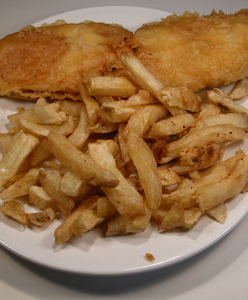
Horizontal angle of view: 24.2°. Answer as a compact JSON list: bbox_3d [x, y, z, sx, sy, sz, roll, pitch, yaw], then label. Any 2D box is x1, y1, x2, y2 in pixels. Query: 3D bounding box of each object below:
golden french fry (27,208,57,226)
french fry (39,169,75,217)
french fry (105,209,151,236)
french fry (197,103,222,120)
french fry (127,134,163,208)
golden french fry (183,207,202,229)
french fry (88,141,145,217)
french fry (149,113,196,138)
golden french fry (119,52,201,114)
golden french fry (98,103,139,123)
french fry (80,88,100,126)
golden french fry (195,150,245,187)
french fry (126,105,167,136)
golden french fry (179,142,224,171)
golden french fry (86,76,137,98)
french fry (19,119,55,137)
[{"bbox_3d":[-0.062,0.050,0.431,0.021,0.008,0.010,-2,56,-1],"label":"golden french fry"},{"bbox_3d":[-0.052,0.033,0.437,0.014,0.012,0.032,-27,83,-16],"label":"french fry"},{"bbox_3d":[0.003,0.054,0.426,0.031,0.014,0.014,-10,56,0],"label":"french fry"},{"bbox_3d":[0.071,-0.032,0.479,0.021,0.010,0.010,-22,58,-13],"label":"french fry"},{"bbox_3d":[0.015,0.015,0.430,0.016,0.013,0.059,-10,64,-6],"label":"french fry"},{"bbox_3d":[0.051,0.050,0.427,0.017,0.012,0.012,-35,62,-21],"label":"golden french fry"},{"bbox_3d":[-0.006,0.021,0.435,0.015,0.012,0.057,-24,65,-14],"label":"french fry"},{"bbox_3d":[0.040,-0.020,0.462,0.035,0.011,0.012,-15,56,-2],"label":"french fry"},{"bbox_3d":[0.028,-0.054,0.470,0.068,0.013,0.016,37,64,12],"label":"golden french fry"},{"bbox_3d":[-0.004,-0.031,0.470,0.033,0.012,0.013,-4,56,3],"label":"golden french fry"},{"bbox_3d":[-0.027,-0.035,0.470,0.011,0.010,0.032,-11,74,-7],"label":"french fry"},{"bbox_3d":[0.073,0.015,0.444,0.040,0.010,0.011,-29,61,-13],"label":"golden french fry"},{"bbox_3d":[0.019,-0.022,0.461,0.033,0.012,0.013,-33,60,-29],"label":"french fry"},{"bbox_3d":[0.061,0.005,0.455,0.036,0.010,0.011,-17,58,-15],"label":"golden french fry"},{"bbox_3d":[-0.010,-0.052,0.479,0.037,0.010,0.011,3,57,0],"label":"golden french fry"},{"bbox_3d":[-0.069,-0.017,0.463,0.028,0.007,0.008,16,59,12],"label":"french fry"}]

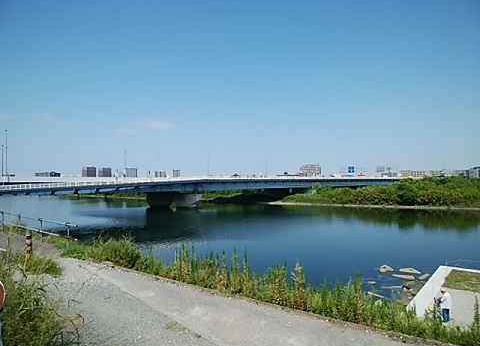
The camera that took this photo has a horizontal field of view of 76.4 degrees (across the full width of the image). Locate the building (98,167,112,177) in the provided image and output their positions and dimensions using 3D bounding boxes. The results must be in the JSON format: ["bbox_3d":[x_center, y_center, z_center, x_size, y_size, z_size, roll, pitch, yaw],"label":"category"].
[{"bbox_3d":[-317.990,2.910,720.000,25.000,29.400,22.000,1,-1,-37],"label":"building"}]

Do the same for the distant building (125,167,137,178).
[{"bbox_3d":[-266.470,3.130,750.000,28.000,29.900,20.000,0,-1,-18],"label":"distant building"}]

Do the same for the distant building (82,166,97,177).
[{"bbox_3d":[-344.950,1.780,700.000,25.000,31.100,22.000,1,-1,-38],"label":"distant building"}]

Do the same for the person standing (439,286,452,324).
[{"bbox_3d":[9.723,6.263,14.400,0.550,1.600,0.480,0,-1,27],"label":"person standing"}]

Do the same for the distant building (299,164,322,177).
[{"bbox_3d":[99.570,0.890,430.000,27.000,24.900,15.000,0,-1,6],"label":"distant building"}]

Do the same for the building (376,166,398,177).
[{"bbox_3d":[194.360,1.860,400.000,28.000,22.100,17.000,0,-1,18],"label":"building"}]

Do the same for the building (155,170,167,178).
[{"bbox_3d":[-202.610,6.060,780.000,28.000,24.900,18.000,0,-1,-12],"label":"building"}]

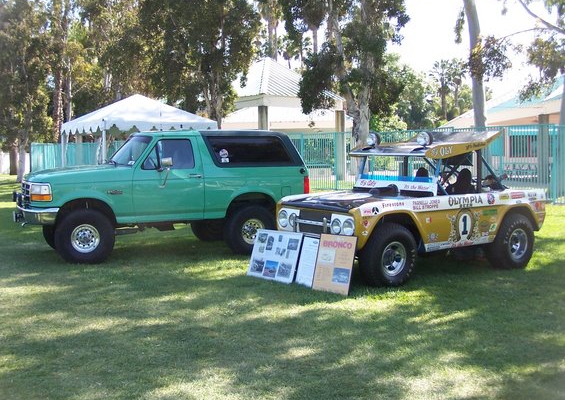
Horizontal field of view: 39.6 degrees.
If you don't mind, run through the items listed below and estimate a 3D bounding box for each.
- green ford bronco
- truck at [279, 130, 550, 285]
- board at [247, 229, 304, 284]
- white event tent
[{"bbox_3d":[-2.036,-0.131,13.172,4.700,2.020,2.060,-2,4,-24],"label":"green ford bronco"},{"bbox_3d":[1.867,0.011,11.081,3.720,1.970,1.860,-3,4,-34],"label":"truck"},{"bbox_3d":[-0.096,0.743,10.315,0.030,0.659,0.860,21,-12,-42],"label":"board"},{"bbox_3d":[-3.783,-1.175,20.623,3.050,3.184,3.050,-3,4,-33],"label":"white event tent"}]

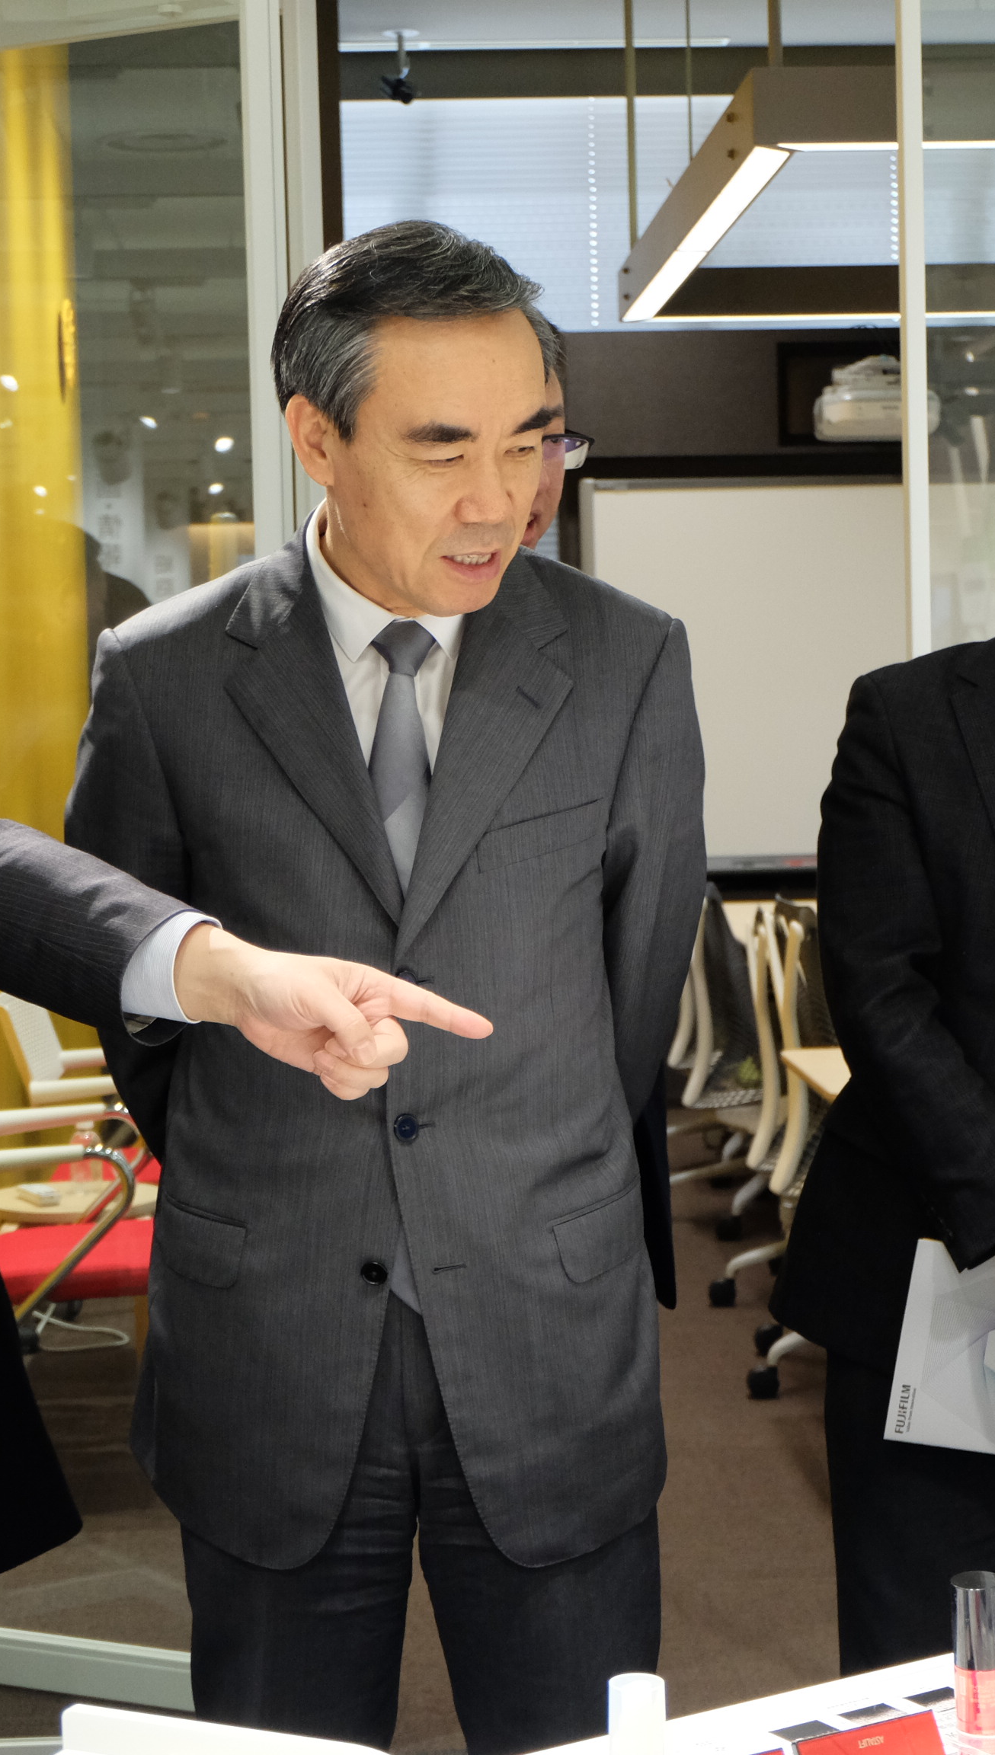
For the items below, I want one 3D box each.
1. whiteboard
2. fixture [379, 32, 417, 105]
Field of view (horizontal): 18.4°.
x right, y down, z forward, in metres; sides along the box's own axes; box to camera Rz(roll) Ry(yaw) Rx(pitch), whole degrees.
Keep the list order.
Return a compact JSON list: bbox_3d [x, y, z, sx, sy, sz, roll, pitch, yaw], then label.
[{"bbox_3d":[1.168,-0.628,9.561,1.800,1.200,0.050,-2,3,-4],"label":"whiteboard"},{"bbox_3d":[-0.296,-2.449,9.300,0.120,0.220,0.110,-2,3,-6],"label":"fixture"}]

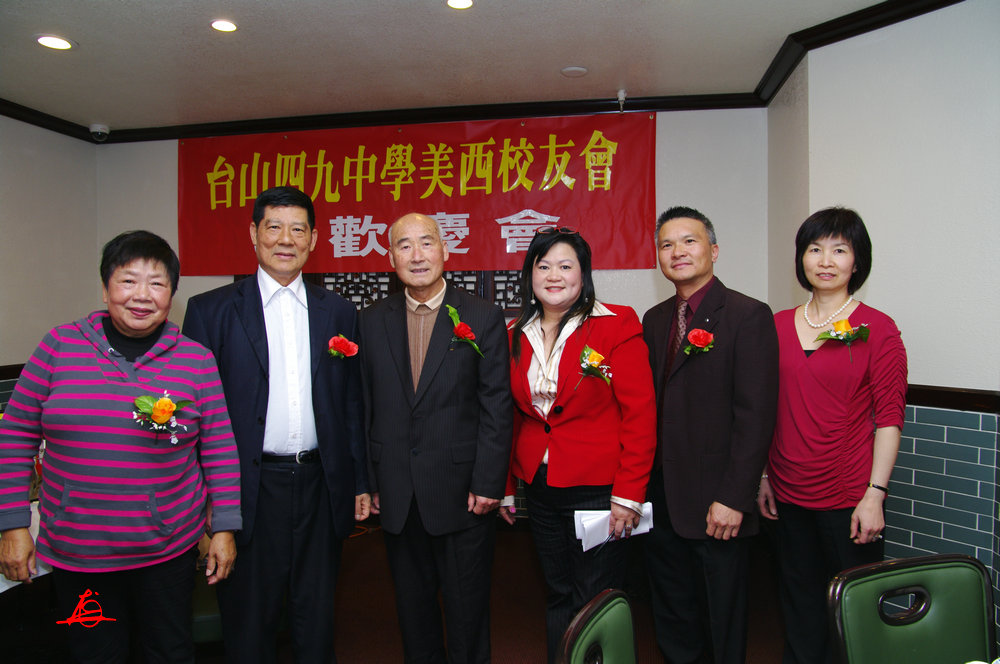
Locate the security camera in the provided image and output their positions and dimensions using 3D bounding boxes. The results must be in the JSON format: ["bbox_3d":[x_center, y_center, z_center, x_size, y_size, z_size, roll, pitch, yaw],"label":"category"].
[{"bbox_3d":[-2.566,-1.272,4.273,0.117,0.092,0.117,-1,2,-27],"label":"security camera"}]

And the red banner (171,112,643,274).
[{"bbox_3d":[-0.599,-0.808,4.086,3.050,0.907,0.020,0,2,10],"label":"red banner"}]

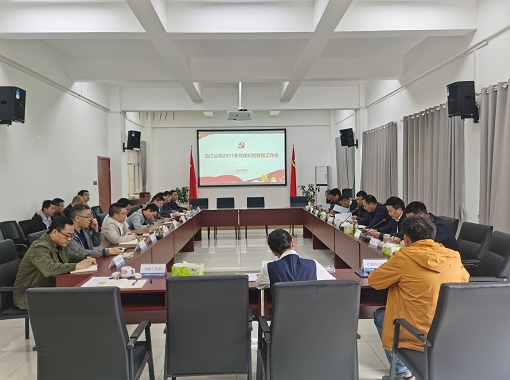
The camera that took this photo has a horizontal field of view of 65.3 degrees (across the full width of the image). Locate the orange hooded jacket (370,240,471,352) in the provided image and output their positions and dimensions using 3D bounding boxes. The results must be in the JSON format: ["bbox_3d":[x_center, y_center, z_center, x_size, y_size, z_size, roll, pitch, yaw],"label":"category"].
[{"bbox_3d":[1.209,0.683,2.811,0.690,0.710,0.620,-1,2,-6],"label":"orange hooded jacket"}]

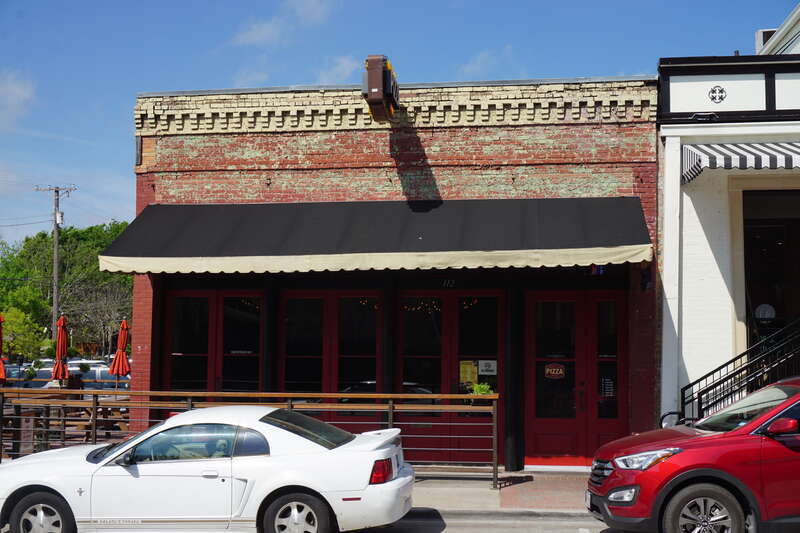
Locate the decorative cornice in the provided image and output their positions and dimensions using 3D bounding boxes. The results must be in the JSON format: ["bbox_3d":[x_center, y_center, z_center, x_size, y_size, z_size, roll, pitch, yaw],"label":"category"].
[{"bbox_3d":[-0.180,-2.309,13.915,7.620,0.660,0.280,0,-4,7],"label":"decorative cornice"}]

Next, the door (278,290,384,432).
[{"bbox_3d":[-1.027,1.623,14.106,1.602,2.539,0.120,0,-4,7],"label":"door"}]

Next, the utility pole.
[{"bbox_3d":[-19.376,0.742,53.618,2.400,10.500,0.600,0,-4,0],"label":"utility pole"}]

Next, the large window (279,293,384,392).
[{"bbox_3d":[-1.026,1.246,14.134,1.542,1.754,0.120,0,-4,7],"label":"large window"}]

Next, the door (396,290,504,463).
[{"bbox_3d":[0.730,1.605,13.887,1.582,2.515,0.120,0,-4,7],"label":"door"}]

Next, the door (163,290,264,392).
[{"bbox_3d":[-2.825,1.649,14.330,1.591,2.579,0.120,0,-4,7],"label":"door"}]

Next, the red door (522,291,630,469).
[{"bbox_3d":[2.525,1.566,13.665,1.461,2.447,0.120,0,-4,7],"label":"red door"}]

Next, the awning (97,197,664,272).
[{"bbox_3d":[-0.320,-0.471,12.994,7.120,1.080,1.630,0,-4,7],"label":"awning"}]

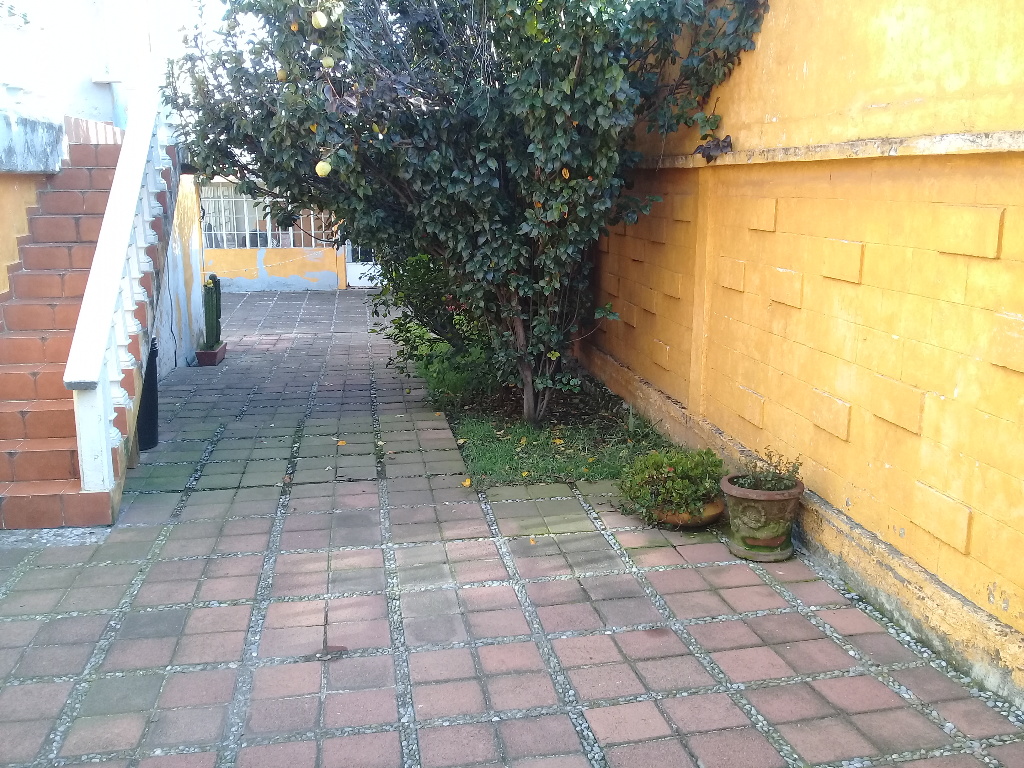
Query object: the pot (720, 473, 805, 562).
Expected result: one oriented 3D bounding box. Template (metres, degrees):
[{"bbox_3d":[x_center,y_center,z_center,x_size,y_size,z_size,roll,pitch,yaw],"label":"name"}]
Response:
[{"bbox_3d":[1.301,0.698,4.776,0.417,0.346,0.417,-1,12,0],"label":"pot"}]

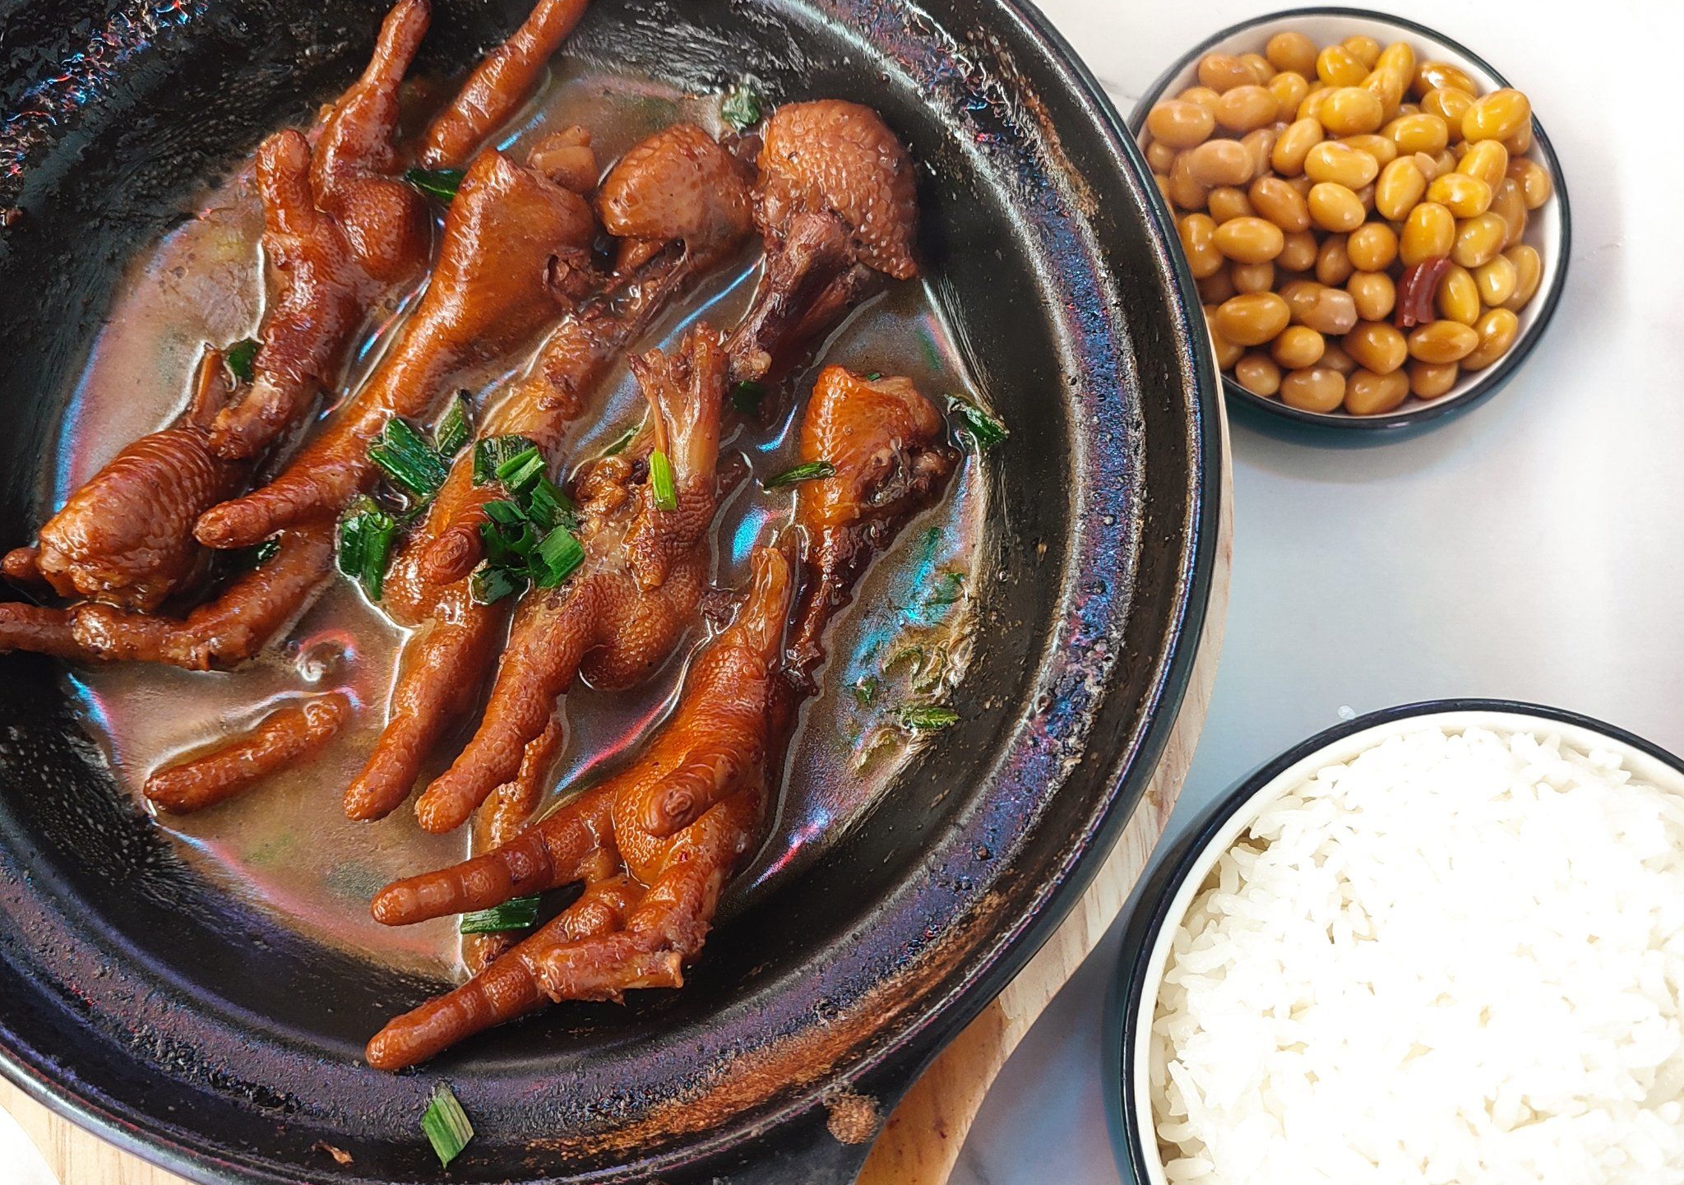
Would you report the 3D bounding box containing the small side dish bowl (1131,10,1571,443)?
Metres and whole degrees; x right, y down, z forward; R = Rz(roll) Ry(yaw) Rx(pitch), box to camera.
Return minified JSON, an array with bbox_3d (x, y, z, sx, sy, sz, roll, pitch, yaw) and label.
[{"bbox_3d":[0.095,-0.069,0.326,0.086,0.038,0.086,0,77,0],"label":"small side dish bowl"}]

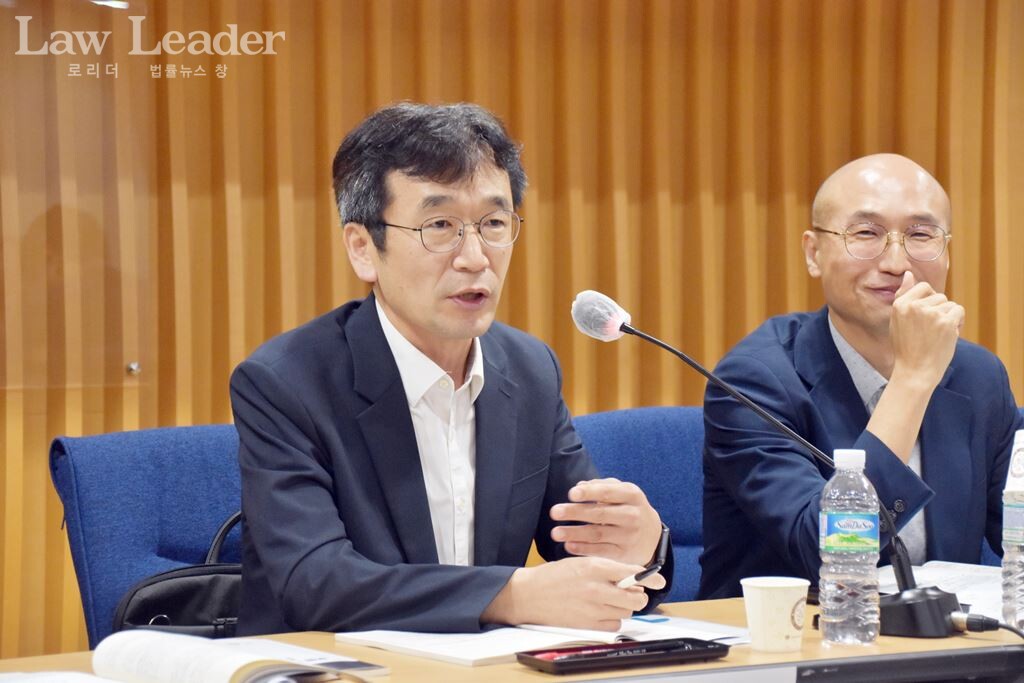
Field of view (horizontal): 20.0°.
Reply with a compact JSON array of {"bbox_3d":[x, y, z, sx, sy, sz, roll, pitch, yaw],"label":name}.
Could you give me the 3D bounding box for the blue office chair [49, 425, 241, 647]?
[{"bbox_3d":[-0.185,0.570,3.443,0.540,0.900,0.600,-2,4,-29],"label":"blue office chair"}]

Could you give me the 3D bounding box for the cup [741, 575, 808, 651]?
[{"bbox_3d":[0.275,0.284,3.009,0.073,0.072,0.073,0,3,0],"label":"cup"}]

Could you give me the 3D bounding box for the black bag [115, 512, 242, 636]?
[{"bbox_3d":[-0.274,0.383,3.521,0.400,0.345,0.120,-2,4,-29],"label":"black bag"}]

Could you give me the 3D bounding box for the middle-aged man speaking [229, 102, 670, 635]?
[{"bbox_3d":[-0.058,0.383,3.286,0.550,1.290,0.680,-2,4,-29],"label":"middle-aged man speaking"}]

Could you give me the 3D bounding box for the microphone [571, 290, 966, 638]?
[{"bbox_3d":[0.275,0.129,3.167,0.425,0.365,0.120,1,3,13],"label":"microphone"}]

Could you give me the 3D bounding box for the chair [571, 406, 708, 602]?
[{"bbox_3d":[0.410,0.552,3.772,0.540,0.900,0.600,-2,4,-29],"label":"chair"}]

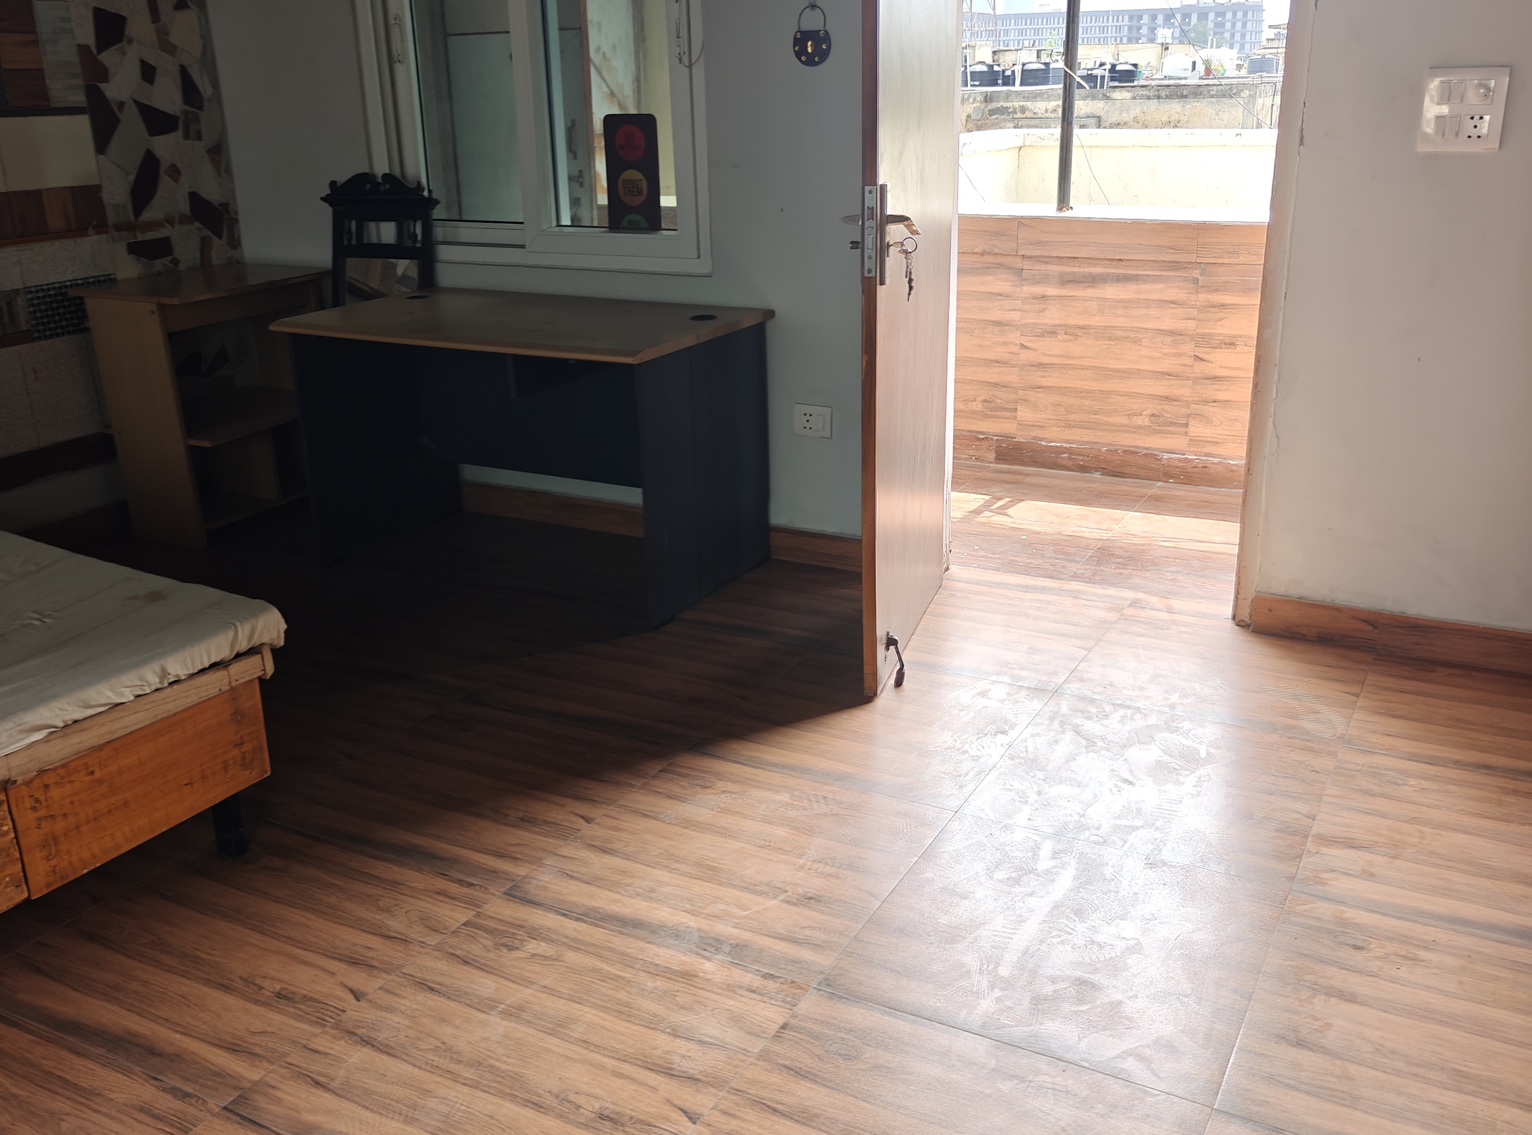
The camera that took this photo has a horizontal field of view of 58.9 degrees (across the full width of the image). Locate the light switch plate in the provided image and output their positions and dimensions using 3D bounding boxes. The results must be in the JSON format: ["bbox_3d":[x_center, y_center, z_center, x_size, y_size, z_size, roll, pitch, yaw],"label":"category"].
[{"bbox_3d":[1.455,-0.954,2.830,0.153,0.166,0.018,9,22,28],"label":"light switch plate"}]

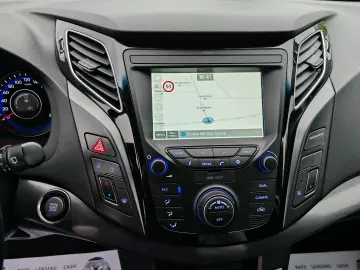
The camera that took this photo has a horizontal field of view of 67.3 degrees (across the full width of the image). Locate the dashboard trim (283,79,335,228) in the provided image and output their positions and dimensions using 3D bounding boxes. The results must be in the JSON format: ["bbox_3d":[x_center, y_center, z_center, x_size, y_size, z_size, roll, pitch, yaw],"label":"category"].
[{"bbox_3d":[0.188,0.014,0.381,0.118,0.205,0.040,-1,1,-33],"label":"dashboard trim"}]

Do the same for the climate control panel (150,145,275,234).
[{"bbox_3d":[0.040,0.067,0.334,0.162,0.111,0.035,-2,-2,-4],"label":"climate control panel"}]

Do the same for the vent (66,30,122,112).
[{"bbox_3d":[-0.129,-0.099,0.390,0.122,0.140,0.035,1,-8,28],"label":"vent"}]

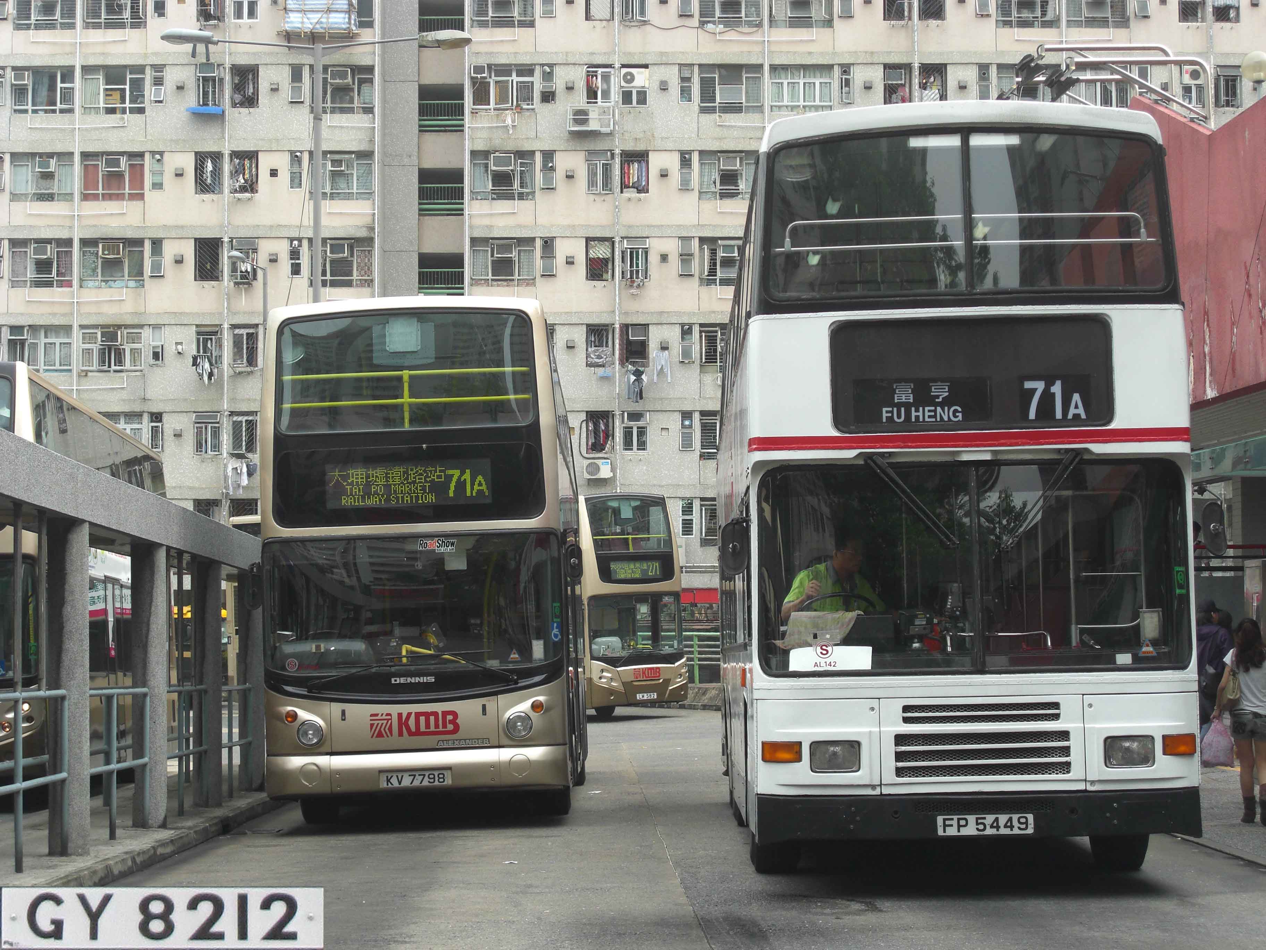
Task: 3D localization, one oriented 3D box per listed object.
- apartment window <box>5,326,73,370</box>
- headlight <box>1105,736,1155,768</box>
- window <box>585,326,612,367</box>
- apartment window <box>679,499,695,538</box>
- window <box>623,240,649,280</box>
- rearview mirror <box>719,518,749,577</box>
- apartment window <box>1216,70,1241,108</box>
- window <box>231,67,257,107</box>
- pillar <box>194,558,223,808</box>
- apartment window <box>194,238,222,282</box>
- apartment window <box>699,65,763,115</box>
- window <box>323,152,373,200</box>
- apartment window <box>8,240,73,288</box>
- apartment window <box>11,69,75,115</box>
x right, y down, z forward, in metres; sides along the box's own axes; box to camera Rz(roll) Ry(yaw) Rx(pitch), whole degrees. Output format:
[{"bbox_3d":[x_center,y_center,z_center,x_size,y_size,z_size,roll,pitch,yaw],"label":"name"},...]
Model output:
[{"bbox_3d":[-18.366,-3.915,90.473,2.082,1.382,0.180,0,-3,0],"label":"apartment window"},{"bbox_3d":[2.754,1.534,16.230,0.279,0.182,0.120,-1,-4,1],"label":"headlight"},{"bbox_3d":[-1.039,-3.987,90.388,0.825,1.289,0.180,0,-3,0],"label":"window"},{"bbox_3d":[1.675,1.324,90.068,0.517,1.219,0.180,0,-3,0],"label":"apartment window"},{"bbox_3d":[0.092,-6.641,90.534,0.826,1.324,0.180,0,-3,0],"label":"window"},{"bbox_3d":[0.564,0.404,16.250,0.165,0.325,0.110,-2,-4,9],"label":"rearview mirror"},{"bbox_3d":[18.641,-12.128,91.637,0.883,1.313,0.200,0,-4,0],"label":"apartment window"},{"bbox_3d":[-12.068,-12.068,91.069,0.862,1.339,0.150,0,-4,0],"label":"window"},{"bbox_3d":[-3.673,1.800,25.300,0.260,2.140,0.260,0,-4,-1],"label":"pillar"},{"bbox_3d":[-13.133,-6.643,90.457,0.865,1.342,0.150,0,-4,0],"label":"apartment window"},{"bbox_3d":[3.067,-12.074,91.639,2.014,1.579,0.200,0,-4,0],"label":"apartment window"},{"bbox_3d":[-9.015,-9.245,90.632,1.951,1.506,0.150,0,-4,0],"label":"window"},{"bbox_3d":[-18.489,-6.587,91.272,2.021,1.557,0.200,0,-4,0],"label":"apartment window"},{"bbox_3d":[-18.321,-11.912,90.933,2.000,1.427,0.180,0,-3,0],"label":"apartment window"}]

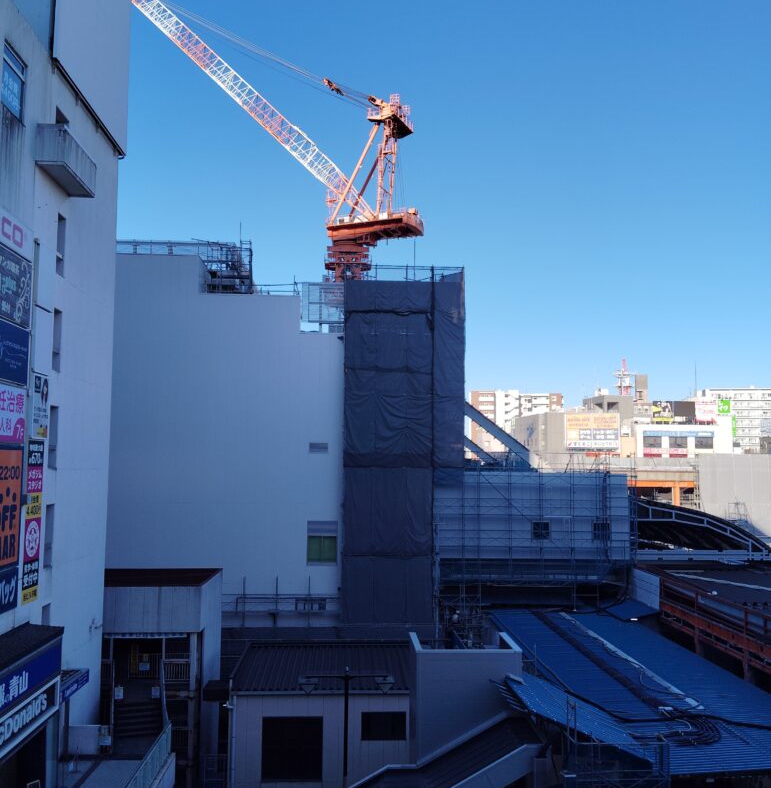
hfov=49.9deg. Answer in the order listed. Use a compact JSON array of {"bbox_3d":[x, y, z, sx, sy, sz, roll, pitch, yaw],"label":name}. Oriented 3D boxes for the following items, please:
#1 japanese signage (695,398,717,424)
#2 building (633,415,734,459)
[{"bbox_3d":[58.633,3.209,152.000,3.785,4.696,0.500,1,-5,-3],"label":"japanese signage"},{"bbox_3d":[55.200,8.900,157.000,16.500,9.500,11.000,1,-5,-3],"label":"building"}]

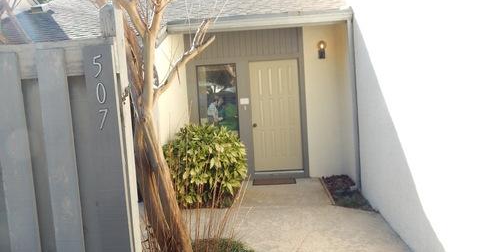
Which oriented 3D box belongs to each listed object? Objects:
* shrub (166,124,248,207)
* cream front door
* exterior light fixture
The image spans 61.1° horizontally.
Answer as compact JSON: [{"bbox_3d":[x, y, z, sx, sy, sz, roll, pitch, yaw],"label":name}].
[{"bbox_3d":[-0.499,0.549,6.392,1.250,1.200,1.150,-3,4,6],"label":"shrub"},{"bbox_3d":[0.673,-0.172,7.521,0.910,2.040,0.140,-3,4,6],"label":"cream front door"},{"bbox_3d":[1.461,-1.351,7.228,0.170,0.330,0.180,-3,4,6],"label":"exterior light fixture"}]

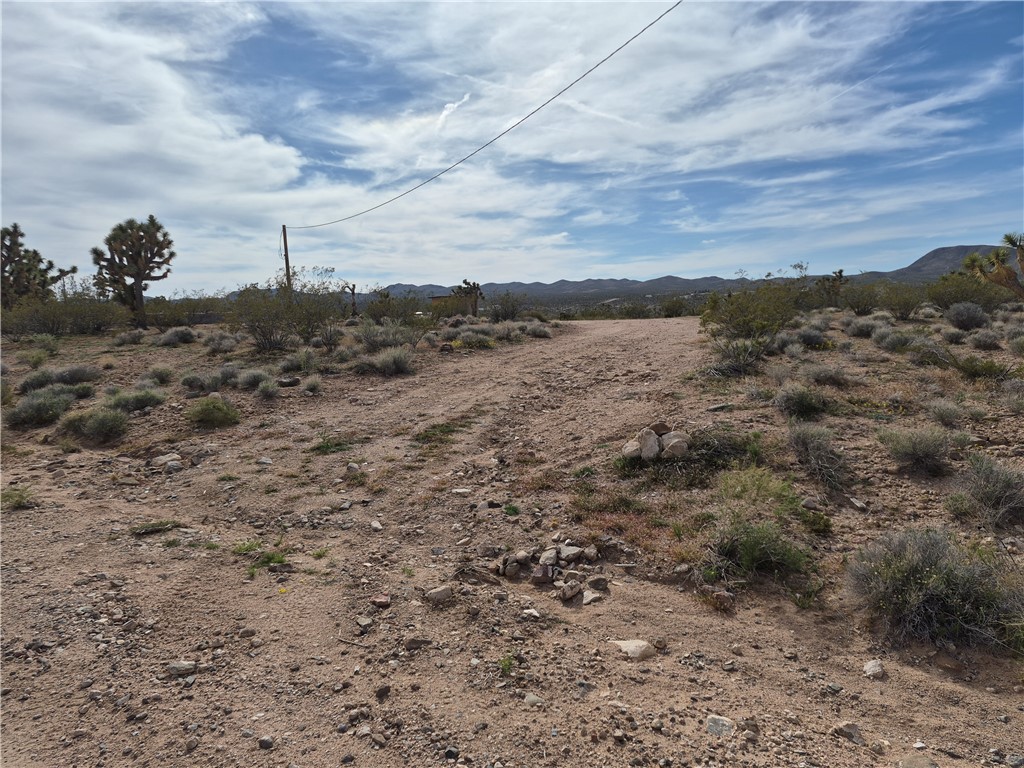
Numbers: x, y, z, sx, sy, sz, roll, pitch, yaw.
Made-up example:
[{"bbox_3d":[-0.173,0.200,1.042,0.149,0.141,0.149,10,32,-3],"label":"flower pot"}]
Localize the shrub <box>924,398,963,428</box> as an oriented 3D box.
[{"bbox_3d":[4.883,0.334,7.700,0.430,0.312,0.396,-1,8,0],"label":"shrub"}]

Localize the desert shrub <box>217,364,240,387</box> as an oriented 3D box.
[{"bbox_3d":[-4.750,-0.142,11.400,0.387,0.339,0.387,-4,9,-23],"label":"desert shrub"}]

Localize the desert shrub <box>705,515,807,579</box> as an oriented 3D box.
[{"bbox_3d":[1.358,0.877,3.736,0.545,0.277,0.450,3,8,21],"label":"desert shrub"}]

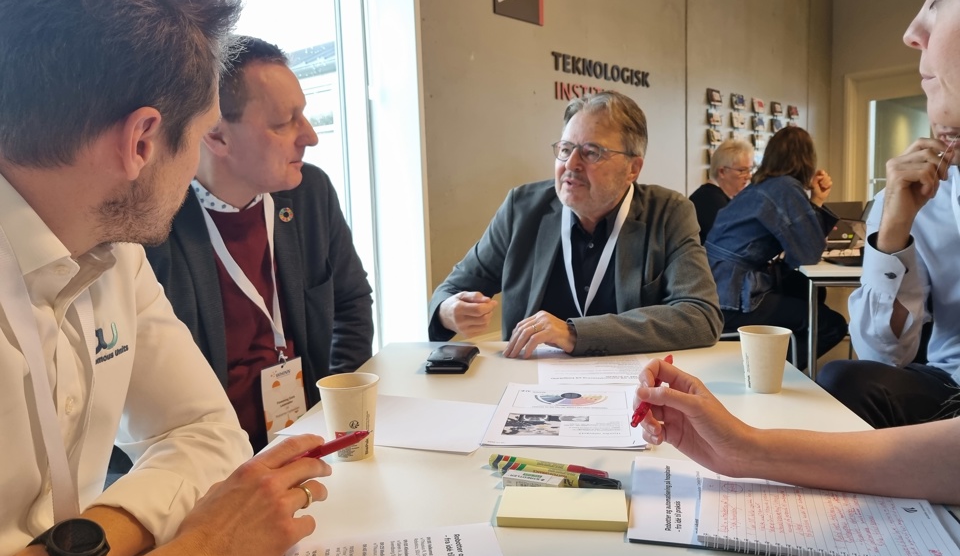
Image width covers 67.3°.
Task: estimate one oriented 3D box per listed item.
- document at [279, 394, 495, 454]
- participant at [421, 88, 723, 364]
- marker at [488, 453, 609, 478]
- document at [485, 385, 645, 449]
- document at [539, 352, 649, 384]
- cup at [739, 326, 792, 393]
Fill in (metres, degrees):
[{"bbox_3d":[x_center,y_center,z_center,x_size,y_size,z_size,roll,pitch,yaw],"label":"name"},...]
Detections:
[{"bbox_3d":[-0.114,0.206,1.053,0.297,0.003,0.210,0,7,21],"label":"document"},{"bbox_3d":[0.230,0.229,1.611,0.620,1.267,0.740,-1,7,11],"label":"participant"},{"bbox_3d":[0.077,0.219,0.828,0.141,0.016,0.016,1,7,23],"label":"marker"},{"bbox_3d":[0.129,0.196,1.057,0.212,0.006,0.298,-1,7,9],"label":"document"},{"bbox_3d":[0.215,0.160,1.354,0.210,0.002,0.297,-2,7,4],"label":"document"},{"bbox_3d":[0.450,0.131,1.136,0.080,0.094,0.080,-2,7,0],"label":"cup"}]

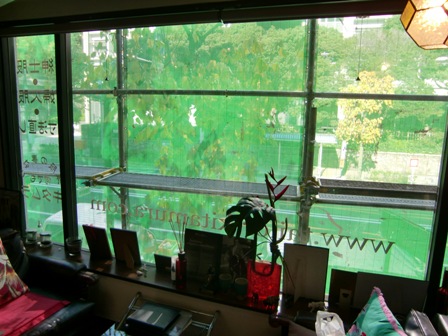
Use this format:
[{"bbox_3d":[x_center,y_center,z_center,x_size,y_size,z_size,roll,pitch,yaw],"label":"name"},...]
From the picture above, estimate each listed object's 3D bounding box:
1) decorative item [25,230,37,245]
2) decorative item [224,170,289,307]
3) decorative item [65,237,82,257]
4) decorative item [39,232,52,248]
[{"bbox_3d":[-1.358,0.488,2.545,0.077,0.078,0.077,5,10,20],"label":"decorative item"},{"bbox_3d":[0.166,0.339,1.871,0.335,0.684,0.213,5,10,20],"label":"decorative item"},{"bbox_3d":[-0.979,0.522,2.368,0.095,0.090,0.095,5,10,20],"label":"decorative item"},{"bbox_3d":[-1.224,0.499,2.487,0.081,0.083,0.081,5,10,20],"label":"decorative item"}]

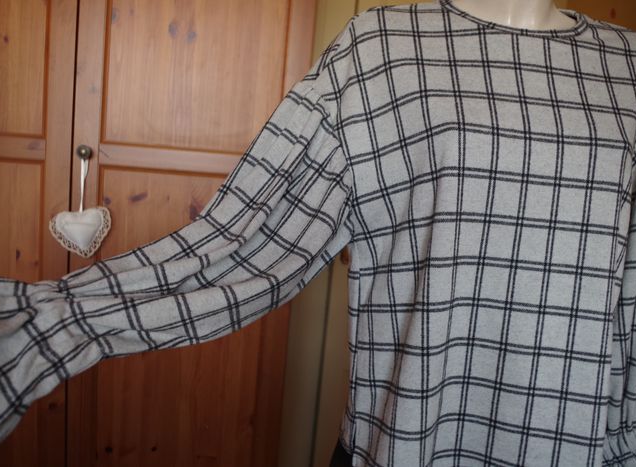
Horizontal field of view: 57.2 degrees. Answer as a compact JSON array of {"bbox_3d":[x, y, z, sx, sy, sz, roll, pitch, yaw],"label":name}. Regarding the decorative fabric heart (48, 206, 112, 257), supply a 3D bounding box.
[{"bbox_3d":[-0.467,0.000,1.150,0.114,0.103,0.033,-2,10,-13],"label":"decorative fabric heart"}]

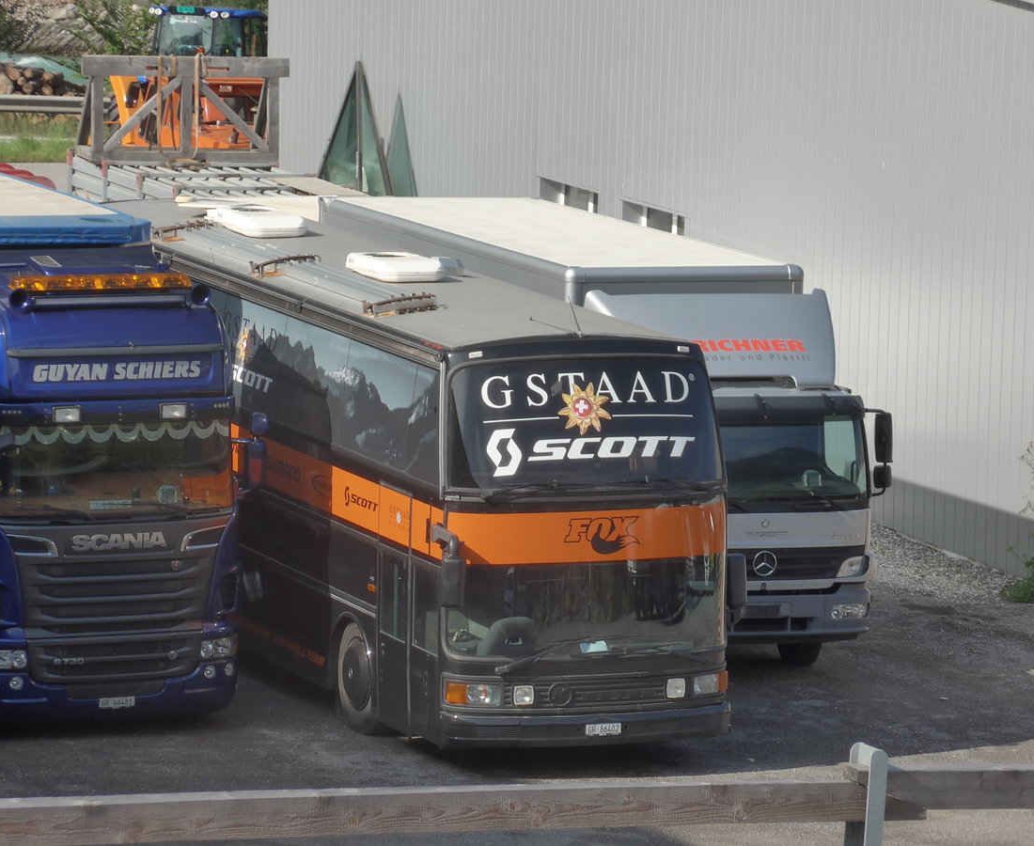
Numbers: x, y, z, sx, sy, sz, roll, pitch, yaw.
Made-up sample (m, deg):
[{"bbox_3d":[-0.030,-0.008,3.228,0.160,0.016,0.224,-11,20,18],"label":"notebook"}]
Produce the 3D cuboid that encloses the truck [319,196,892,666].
[{"bbox_3d":[0.697,0.064,71.818,2.600,3.758,9.272,-1,8,-21],"label":"truck"}]

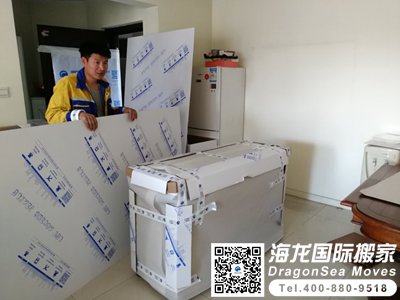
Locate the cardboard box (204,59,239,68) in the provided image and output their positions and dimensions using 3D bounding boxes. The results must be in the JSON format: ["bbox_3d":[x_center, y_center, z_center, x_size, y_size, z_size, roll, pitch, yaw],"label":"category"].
[{"bbox_3d":[0.293,-1.104,4.030,0.320,0.100,0.320,11,17,41],"label":"cardboard box"}]

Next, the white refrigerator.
[{"bbox_3d":[0.208,-0.279,4.211,0.550,1.589,0.572,11,17,41],"label":"white refrigerator"}]

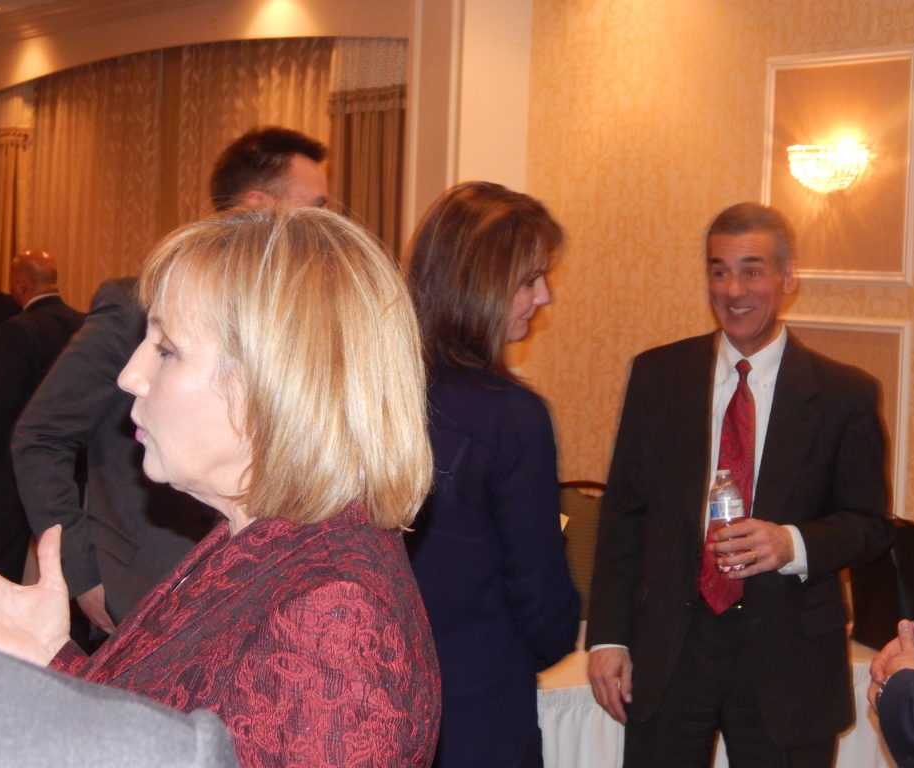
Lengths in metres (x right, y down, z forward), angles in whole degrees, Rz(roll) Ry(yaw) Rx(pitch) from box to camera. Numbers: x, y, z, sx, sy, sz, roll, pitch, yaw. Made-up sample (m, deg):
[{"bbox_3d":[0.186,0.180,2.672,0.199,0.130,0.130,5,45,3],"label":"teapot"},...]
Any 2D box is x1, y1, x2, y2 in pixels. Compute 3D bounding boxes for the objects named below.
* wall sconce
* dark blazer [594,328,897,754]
[{"bbox_3d":[1.116,-0.671,6.954,0.165,0.165,0.290,0,3,-34],"label":"wall sconce"},{"bbox_3d":[0.536,0.292,4.250,0.570,0.790,0.360,3,3,15],"label":"dark blazer"}]

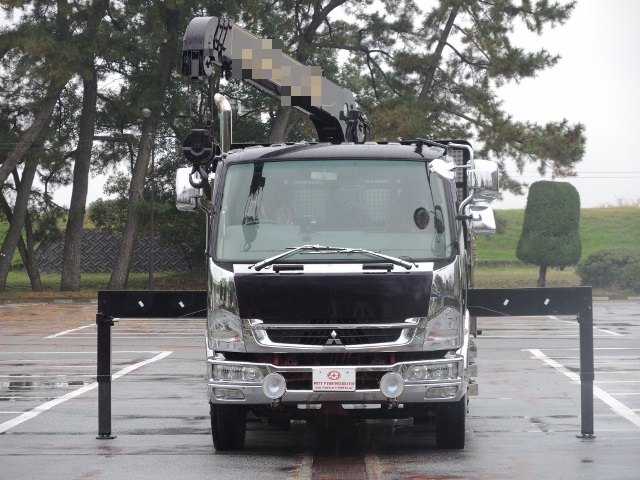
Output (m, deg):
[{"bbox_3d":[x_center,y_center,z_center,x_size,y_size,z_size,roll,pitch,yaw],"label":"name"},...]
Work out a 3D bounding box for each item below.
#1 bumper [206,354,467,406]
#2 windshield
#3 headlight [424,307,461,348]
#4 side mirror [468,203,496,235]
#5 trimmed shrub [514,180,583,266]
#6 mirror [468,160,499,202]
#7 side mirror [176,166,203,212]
[{"bbox_3d":[0.127,1.098,19.500,2.000,0.390,0.380,0,0,3],"label":"bumper"},{"bbox_3d":[0.107,-0.233,19.750,1.860,0.810,0.360,0,0,3],"label":"windshield"},{"bbox_3d":[0.965,0.691,19.500,0.285,0.310,0.200,0,0,3],"label":"headlight"},{"bbox_3d":[1.283,-0.170,19.700,0.205,0.245,0.130,0,0,-10],"label":"side mirror"},{"bbox_3d":[8.091,-0.546,88.000,2.300,3.080,2.300,0,0,3],"label":"trimmed shrub"},{"bbox_3d":[1.290,-0.470,19.700,0.220,0.335,0.140,0,0,-10],"label":"mirror"},{"bbox_3d":[-1.035,-0.401,19.800,0.195,0.360,0.120,-1,0,10],"label":"side mirror"}]

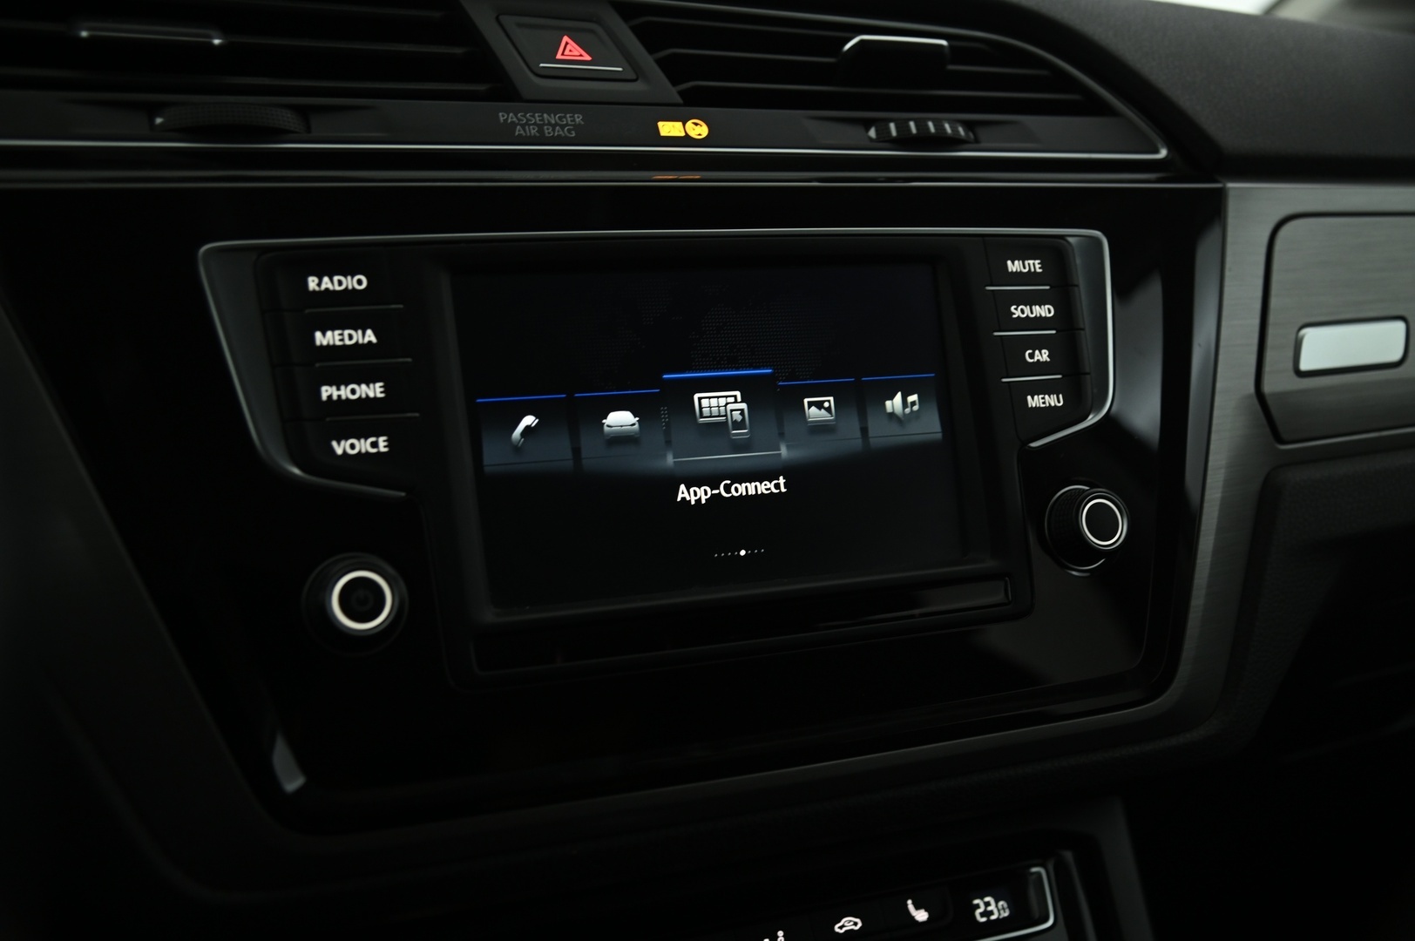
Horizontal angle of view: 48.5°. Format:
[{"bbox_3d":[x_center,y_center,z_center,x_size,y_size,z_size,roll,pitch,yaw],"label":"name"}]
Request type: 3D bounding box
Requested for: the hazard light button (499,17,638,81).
[{"bbox_3d":[-0.042,-0.119,0.460,0.037,0.012,0.026,-4,55,-23],"label":"hazard light button"}]

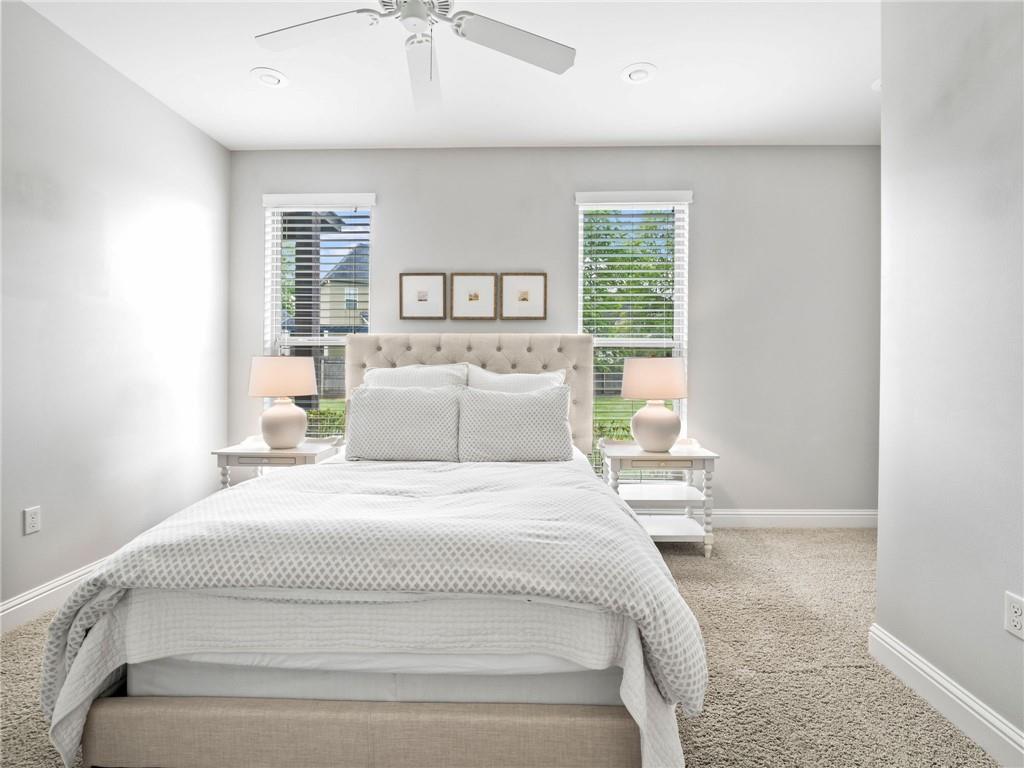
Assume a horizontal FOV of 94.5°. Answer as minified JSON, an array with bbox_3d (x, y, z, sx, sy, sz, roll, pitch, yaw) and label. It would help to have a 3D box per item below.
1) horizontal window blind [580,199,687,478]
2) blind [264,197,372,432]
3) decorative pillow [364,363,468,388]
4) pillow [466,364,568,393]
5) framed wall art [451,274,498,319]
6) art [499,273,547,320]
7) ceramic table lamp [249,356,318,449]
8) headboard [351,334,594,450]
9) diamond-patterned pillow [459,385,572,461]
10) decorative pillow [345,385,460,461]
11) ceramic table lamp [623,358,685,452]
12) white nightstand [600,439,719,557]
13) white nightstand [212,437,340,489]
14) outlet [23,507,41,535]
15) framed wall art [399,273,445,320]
[{"bbox_3d":[0.870,-0.335,3.420,0.815,2.060,0.120,0,1,2],"label":"horizontal window blind"},{"bbox_3d":[-1.465,-0.322,3.588,0.793,2.060,0.065,0,1,1],"label":"blind"},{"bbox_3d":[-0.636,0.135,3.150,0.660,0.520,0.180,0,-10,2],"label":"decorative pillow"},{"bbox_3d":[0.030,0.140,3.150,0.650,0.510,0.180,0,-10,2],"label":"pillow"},{"bbox_3d":[-0.271,-0.631,3.422,0.334,0.341,0.026,0,1,2],"label":"framed wall art"},{"bbox_3d":[0.083,-0.645,3.488,0.350,0.352,0.025,0,1,1],"label":"art"},{"bbox_3d":[-1.595,0.133,3.300,0.425,0.625,0.425,0,1,1],"label":"ceramic table lamp"},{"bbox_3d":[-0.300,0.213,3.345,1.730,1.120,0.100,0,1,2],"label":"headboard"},{"bbox_3d":[0.022,0.263,3.033,0.720,0.480,0.180,0,-19,1],"label":"diamond-patterned pillow"},{"bbox_3d":[-0.707,0.261,3.055,0.720,0.480,0.180,0,-19,1],"label":"decorative pillow"},{"bbox_3d":[0.953,0.136,3.144,0.425,0.625,0.425,0,1,1],"label":"ceramic table lamp"},{"bbox_3d":[0.926,0.713,3.075,0.690,0.660,0.420,0,1,3],"label":"white nightstand"},{"bbox_3d":[-1.606,0.733,3.291,0.695,0.675,0.440,0,1,1],"label":"white nightstand"},{"bbox_3d":[-2.193,0.626,2.165,0.008,0.116,0.072,0,1,1],"label":"outlet"},{"bbox_3d":[-0.641,-0.631,3.430,0.334,0.341,0.026,0,1,2],"label":"framed wall art"}]

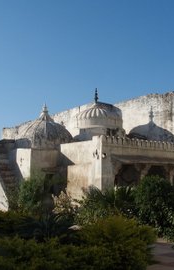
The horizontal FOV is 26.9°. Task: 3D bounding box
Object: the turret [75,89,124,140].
[{"bbox_3d":[0.807,-1.323,23.500,3.000,3.350,3.000,0,-8,0],"label":"turret"}]

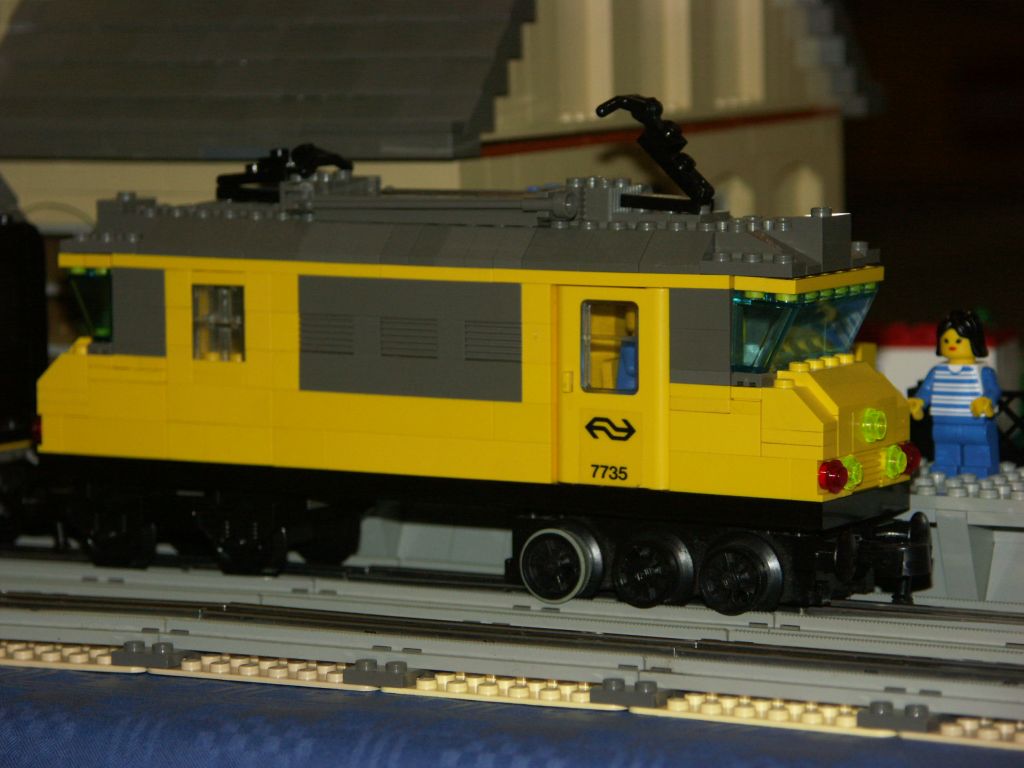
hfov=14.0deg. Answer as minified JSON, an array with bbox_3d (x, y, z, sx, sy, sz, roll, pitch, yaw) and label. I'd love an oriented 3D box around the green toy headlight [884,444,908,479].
[{"bbox_3d":[0.091,0.019,0.994,0.005,0.008,0.008,3,6,30],"label":"green toy headlight"}]

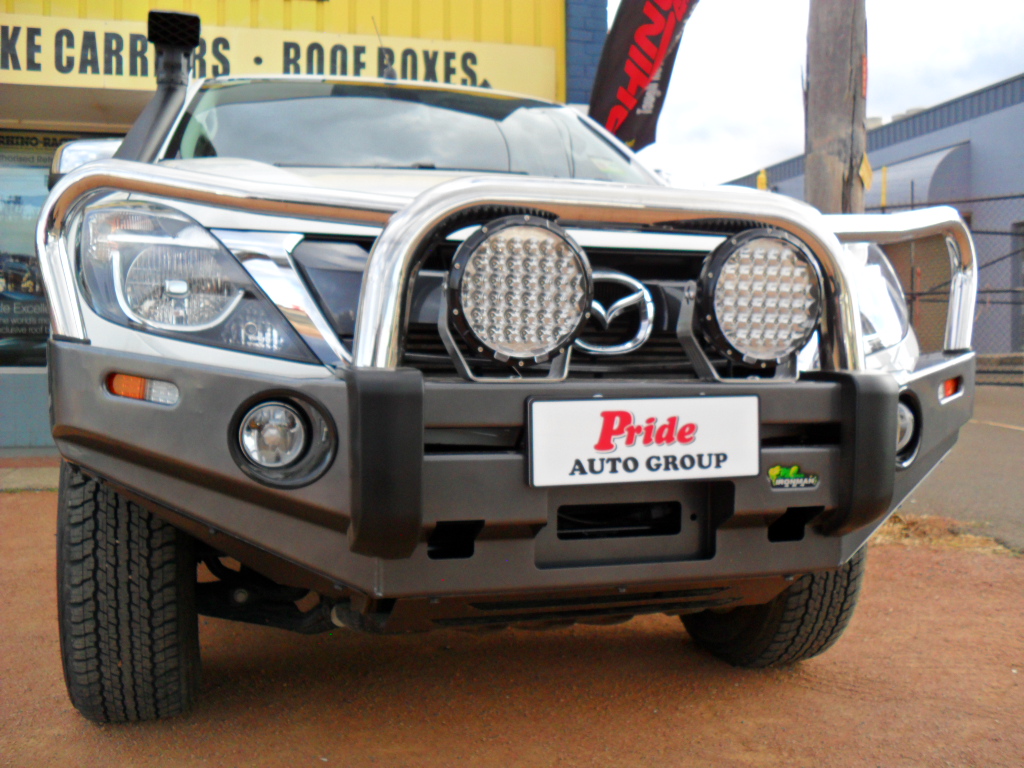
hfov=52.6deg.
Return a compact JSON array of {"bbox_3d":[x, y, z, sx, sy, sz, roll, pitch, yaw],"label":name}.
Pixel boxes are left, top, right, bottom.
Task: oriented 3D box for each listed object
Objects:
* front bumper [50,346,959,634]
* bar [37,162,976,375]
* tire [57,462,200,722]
[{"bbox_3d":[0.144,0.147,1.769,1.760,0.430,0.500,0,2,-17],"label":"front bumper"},{"bbox_3d":[0.148,-0.191,1.756,1.792,0.335,0.365,0,2,-17],"label":"bar"},{"bbox_3d":[-0.860,0.367,2.388,0.271,0.776,0.776,0,2,-17],"label":"tire"}]

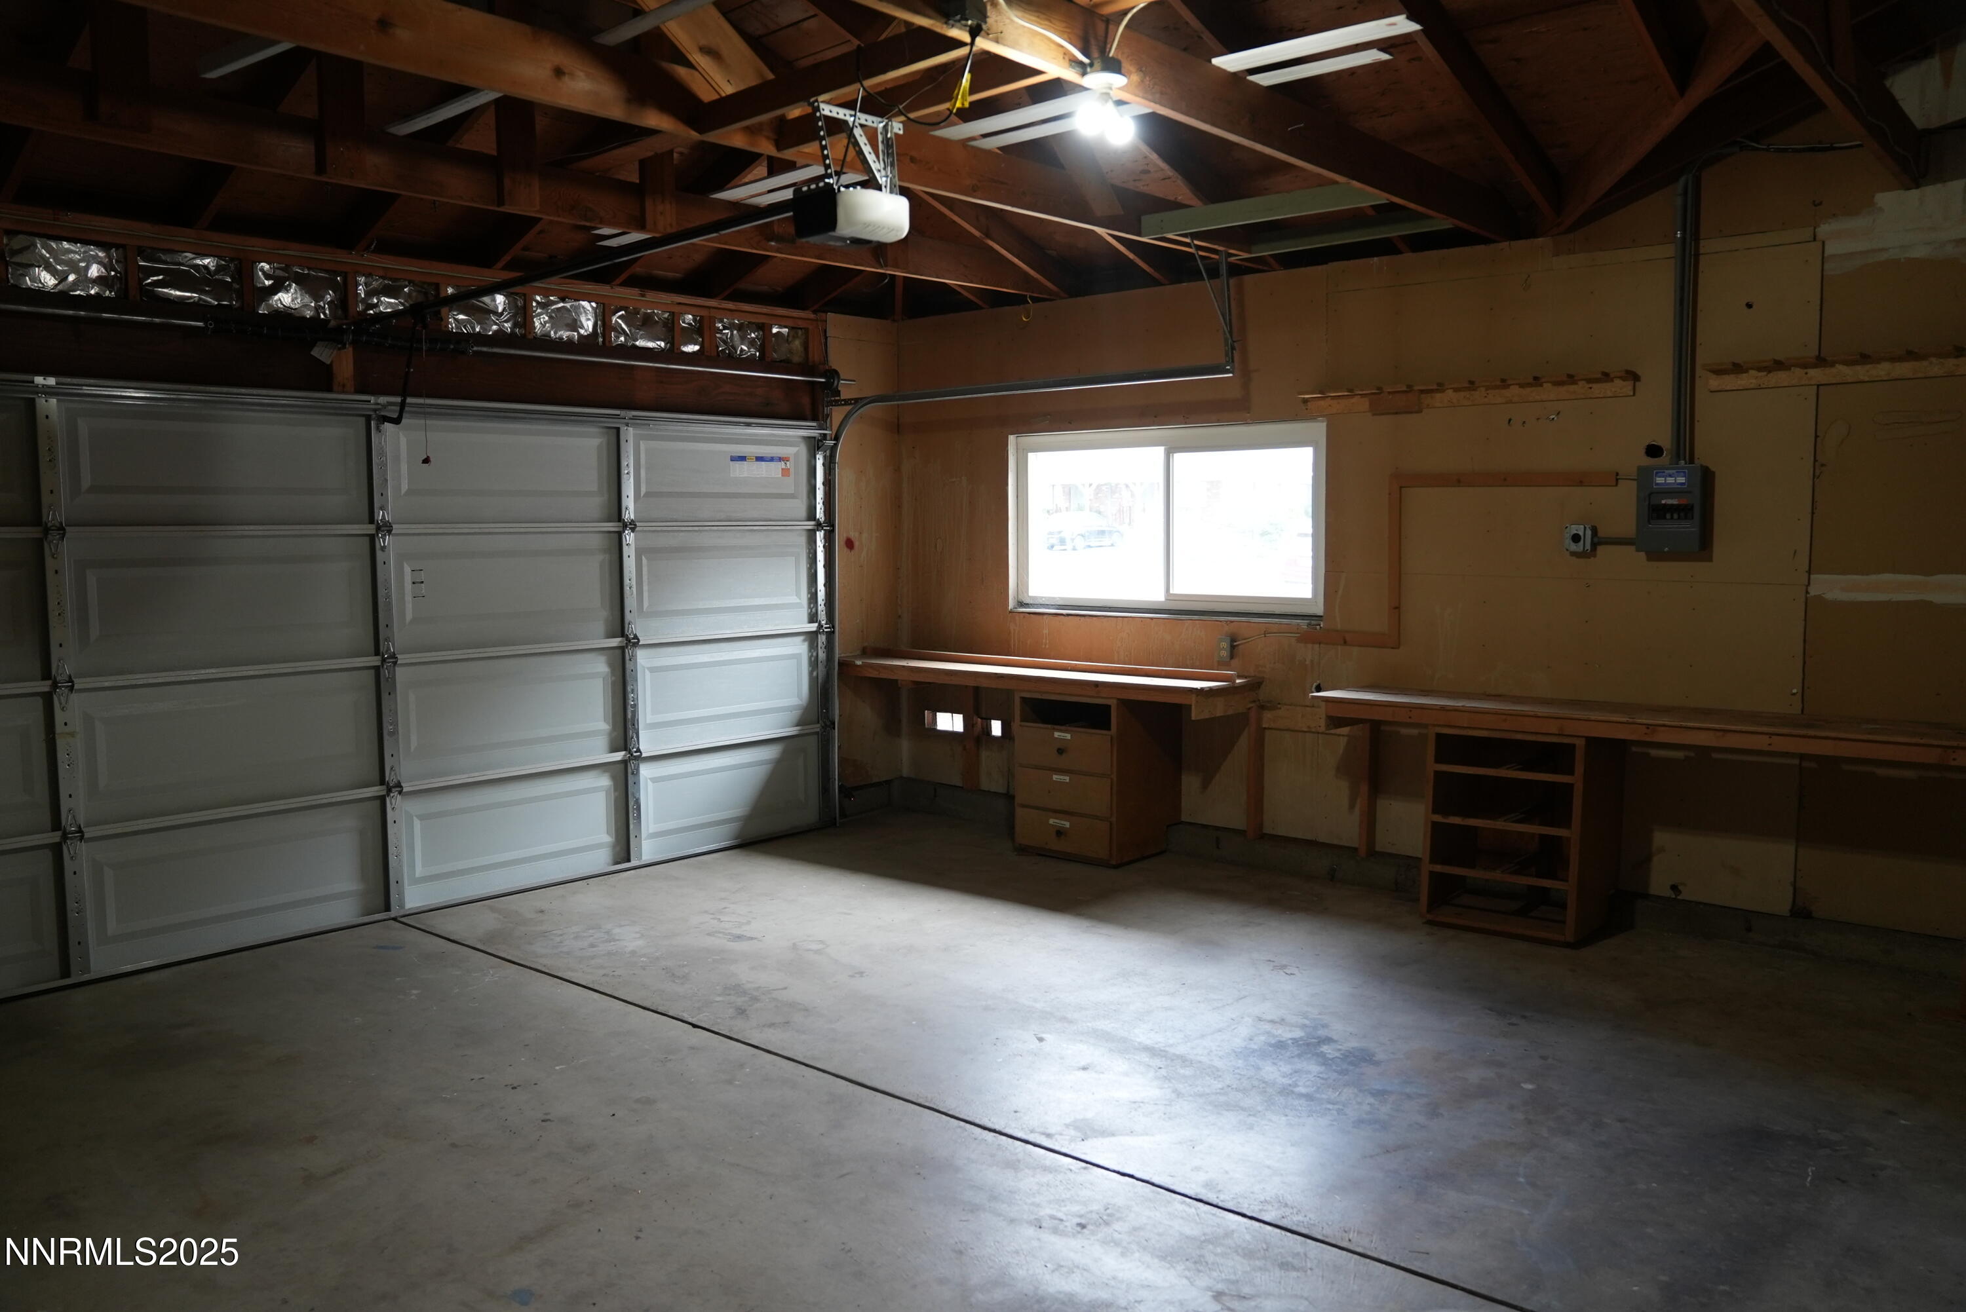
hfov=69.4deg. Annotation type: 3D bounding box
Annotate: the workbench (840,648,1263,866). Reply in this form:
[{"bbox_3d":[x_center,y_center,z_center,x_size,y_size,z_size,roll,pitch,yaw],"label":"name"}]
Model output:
[{"bbox_3d":[0.239,0.490,7.124,2.263,0.943,0.598,4,7,40],"label":"workbench"}]

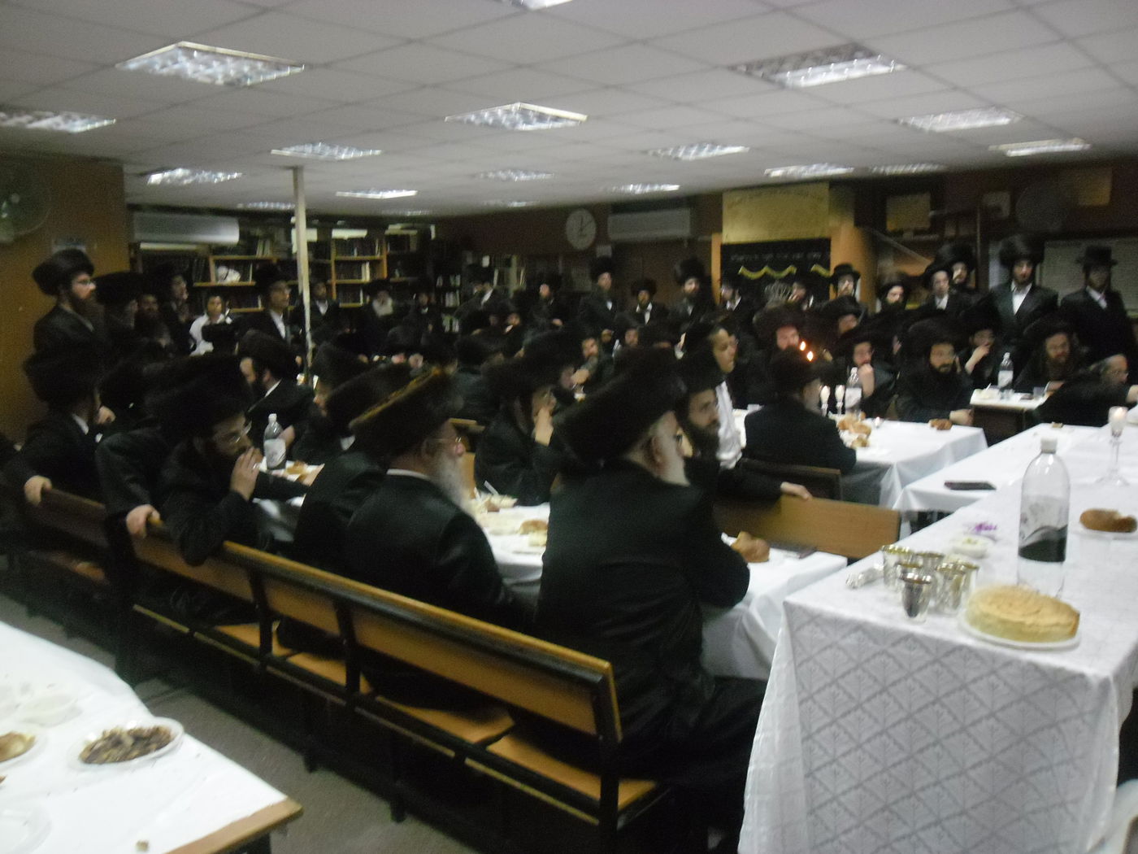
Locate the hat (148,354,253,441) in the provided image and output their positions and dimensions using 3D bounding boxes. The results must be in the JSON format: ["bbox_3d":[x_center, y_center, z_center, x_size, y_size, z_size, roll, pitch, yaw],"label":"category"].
[{"bbox_3d":[-1.266,-0.102,3.050,0.360,0.170,0.350,-30,18,-14],"label":"hat"}]

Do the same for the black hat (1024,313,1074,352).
[{"bbox_3d":[3.128,-0.619,5.800,0.340,0.200,0.350,-4,10,-17],"label":"black hat"}]

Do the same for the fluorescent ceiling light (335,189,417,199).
[{"bbox_3d":[-1.908,-2.321,8.798,0.580,0.070,0.580,7,13,40],"label":"fluorescent ceiling light"}]

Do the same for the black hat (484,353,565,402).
[{"bbox_3d":[-0.185,-0.207,3.650,0.330,0.170,0.330,-9,9,2],"label":"black hat"}]

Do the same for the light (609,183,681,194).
[{"bbox_3d":[0.756,-2.397,8.827,0.580,0.070,0.580,8,13,40],"label":"light"}]

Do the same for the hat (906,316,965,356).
[{"bbox_3d":[2.169,-0.539,5.250,0.340,0.210,0.340,-3,10,-12],"label":"hat"}]

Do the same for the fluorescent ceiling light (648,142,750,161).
[{"bbox_3d":[0.925,-1.970,6.323,0.580,0.070,0.580,8,13,40],"label":"fluorescent ceiling light"}]

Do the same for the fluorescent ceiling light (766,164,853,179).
[{"bbox_3d":[2.075,-2.214,7.658,0.580,0.070,0.580,8,13,40],"label":"fluorescent ceiling light"}]

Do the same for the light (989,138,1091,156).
[{"bbox_3d":[3.460,-2.056,6.498,0.580,0.070,0.580,7,13,40],"label":"light"}]

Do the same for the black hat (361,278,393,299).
[{"bbox_3d":[-2.082,-1.495,9.600,0.330,0.190,0.340,-3,10,-12],"label":"black hat"}]

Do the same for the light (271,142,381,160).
[{"bbox_3d":[-1.692,-1.934,6.198,0.580,0.070,0.580,7,13,40],"label":"light"}]

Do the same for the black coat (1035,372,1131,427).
[{"bbox_3d":[2.916,-0.114,5.050,0.580,0.480,0.500,4,11,27],"label":"black coat"}]

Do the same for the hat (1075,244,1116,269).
[{"bbox_3d":[4.221,-1.358,7.100,0.330,0.150,0.350,5,7,30],"label":"hat"}]

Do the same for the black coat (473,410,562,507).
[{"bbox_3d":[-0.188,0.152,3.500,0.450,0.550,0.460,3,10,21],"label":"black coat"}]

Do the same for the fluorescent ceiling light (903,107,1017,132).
[{"bbox_3d":[2.294,-1.809,5.198,0.580,0.070,0.580,7,13,40],"label":"fluorescent ceiling light"}]

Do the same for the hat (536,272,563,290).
[{"bbox_3d":[-0.232,-1.697,10.300,0.310,0.200,0.310,-1,10,0],"label":"hat"}]

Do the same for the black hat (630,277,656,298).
[{"bbox_3d":[0.790,-1.499,9.500,0.280,0.200,0.280,-1,10,0],"label":"black hat"}]

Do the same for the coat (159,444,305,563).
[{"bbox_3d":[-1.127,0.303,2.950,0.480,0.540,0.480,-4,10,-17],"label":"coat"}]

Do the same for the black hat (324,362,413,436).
[{"bbox_3d":[-0.630,-0.085,2.880,0.350,0.160,0.340,-39,28,-26],"label":"black hat"}]

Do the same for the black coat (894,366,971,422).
[{"bbox_3d":[2.138,-0.154,5.200,0.500,0.500,0.400,-4,10,-17],"label":"black coat"}]

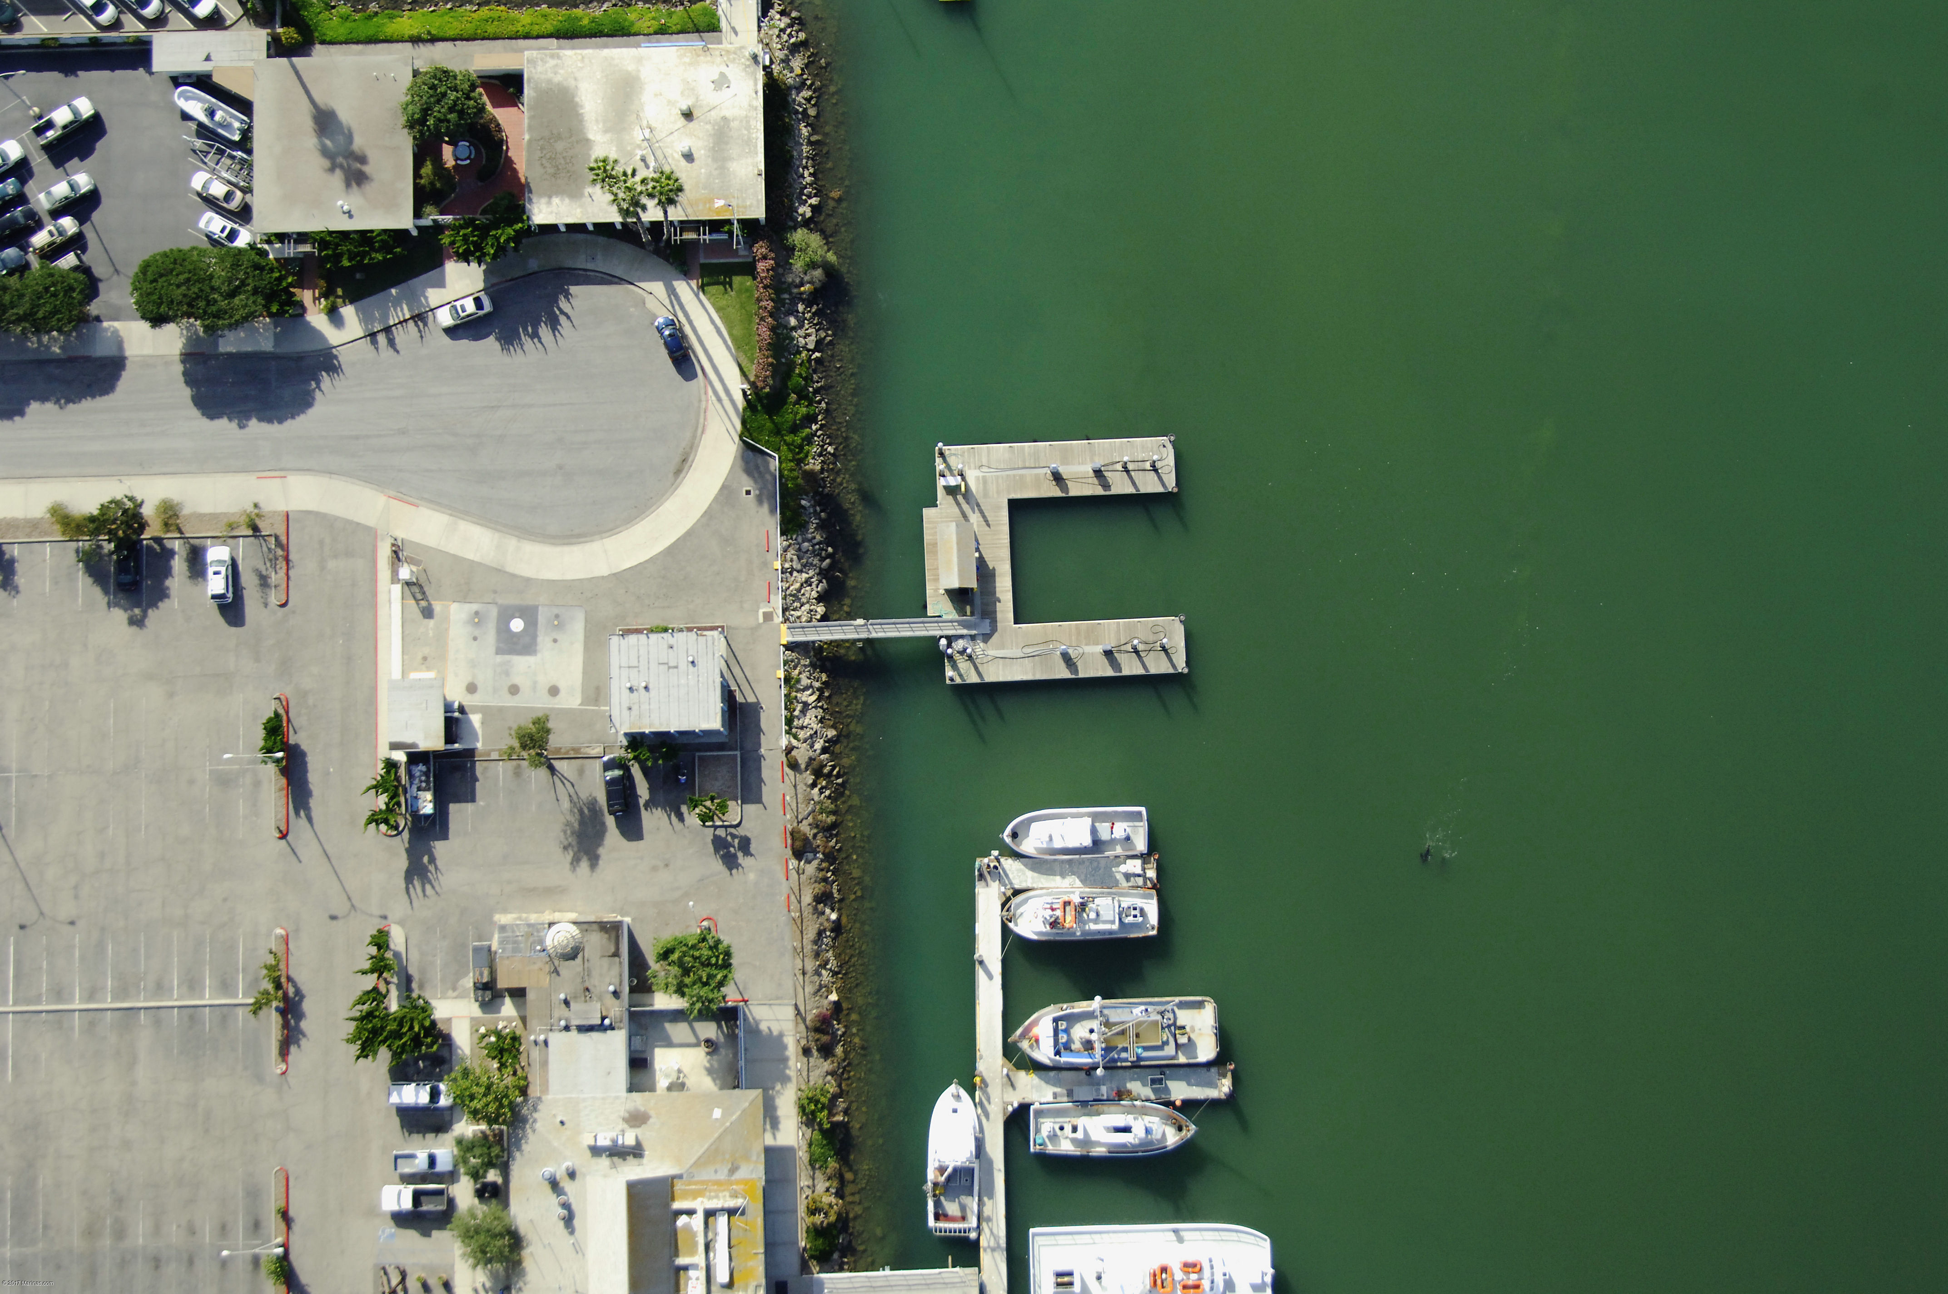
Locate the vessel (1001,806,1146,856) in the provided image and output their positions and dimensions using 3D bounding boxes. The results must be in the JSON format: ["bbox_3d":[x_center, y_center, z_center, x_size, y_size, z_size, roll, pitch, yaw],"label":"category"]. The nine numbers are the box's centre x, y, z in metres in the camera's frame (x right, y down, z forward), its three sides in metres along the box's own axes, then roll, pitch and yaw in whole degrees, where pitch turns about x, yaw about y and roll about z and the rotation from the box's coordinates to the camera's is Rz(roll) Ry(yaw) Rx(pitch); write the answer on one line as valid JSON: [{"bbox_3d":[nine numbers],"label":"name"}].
[{"bbox_3d":[8.350,15.267,213.137,11.950,3.600,4.020,-2,85,0],"label":"vessel"}]

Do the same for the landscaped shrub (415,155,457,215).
[{"bbox_3d":[-44.496,-38.124,214.855,3.340,2.100,4.810,-1,85,0],"label":"landscaped shrub"}]

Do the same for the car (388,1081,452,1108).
[{"bbox_3d":[-44.471,36.055,209.047,5.270,1.750,1.850,-1,85,0],"label":"car"}]

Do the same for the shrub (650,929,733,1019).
[{"bbox_3d":[-22.390,26.278,208.809,6.435,5.800,6.756,0,83,-1],"label":"shrub"}]

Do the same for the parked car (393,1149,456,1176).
[{"bbox_3d":[-44.185,41.334,208.665,4.950,1.600,1.750,0,83,-1],"label":"parked car"}]

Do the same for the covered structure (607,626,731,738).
[{"bbox_3d":[-25.032,3.133,212.818,9.348,3.800,8.430,-2,83,-1],"label":"covered structure"}]

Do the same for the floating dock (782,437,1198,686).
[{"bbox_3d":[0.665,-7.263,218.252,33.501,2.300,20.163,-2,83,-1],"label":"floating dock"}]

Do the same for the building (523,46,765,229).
[{"bbox_3d":[-27.006,-41.818,214.495,19.730,3.300,14.530,-2,85,0],"label":"building"}]

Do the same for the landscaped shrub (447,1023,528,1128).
[{"bbox_3d":[-38.718,34.269,207.848,6.284,5.200,7.894,0,83,-1],"label":"landscaped shrub"}]

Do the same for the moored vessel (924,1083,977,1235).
[{"bbox_3d":[-1.672,41.805,211.129,4.090,3.400,12.480,0,85,0],"label":"moored vessel"}]

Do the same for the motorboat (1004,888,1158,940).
[{"bbox_3d":[8.866,21.997,214.019,12.702,3.400,4.100,1,83,-1],"label":"motorboat"}]

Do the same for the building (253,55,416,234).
[{"bbox_3d":[-53.538,-41.801,218.485,13.253,3.500,14.891,-2,83,-1],"label":"building"}]

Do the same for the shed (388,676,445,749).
[{"bbox_3d":[-45.028,5.563,210.982,4.520,2.800,5.870,-2,85,0],"label":"shed"}]

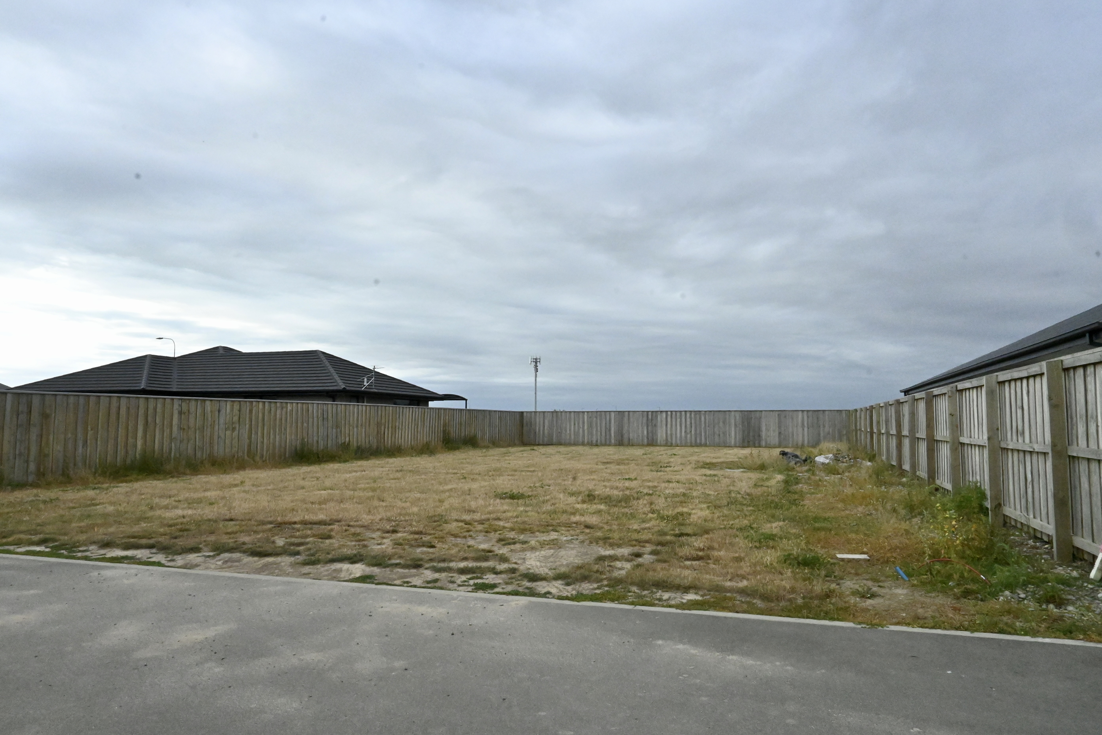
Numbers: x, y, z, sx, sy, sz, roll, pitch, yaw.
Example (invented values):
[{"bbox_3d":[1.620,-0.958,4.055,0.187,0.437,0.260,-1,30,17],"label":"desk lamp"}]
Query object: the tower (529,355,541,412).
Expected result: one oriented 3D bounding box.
[{"bbox_3d":[-4.668,7.026,216.797,3.350,21.000,3.350,0,-4,0],"label":"tower"}]

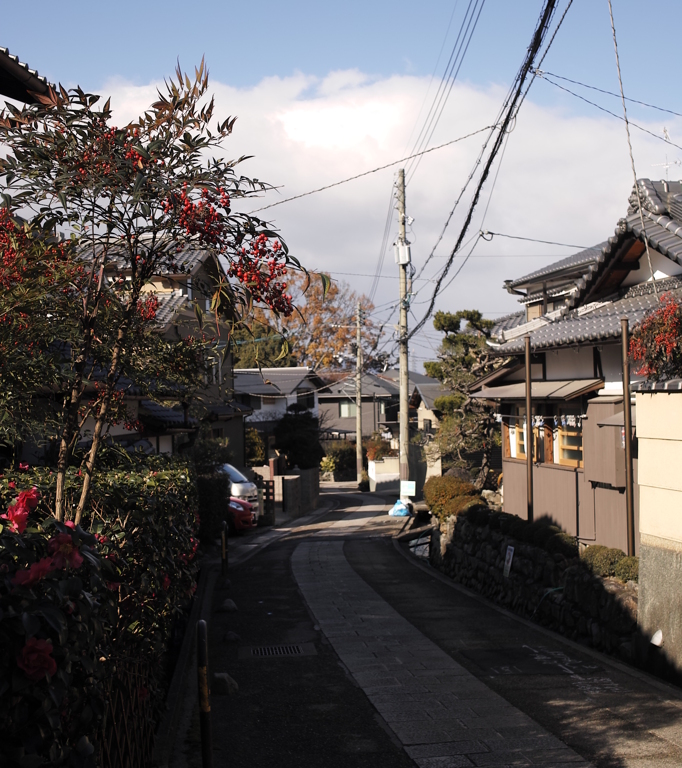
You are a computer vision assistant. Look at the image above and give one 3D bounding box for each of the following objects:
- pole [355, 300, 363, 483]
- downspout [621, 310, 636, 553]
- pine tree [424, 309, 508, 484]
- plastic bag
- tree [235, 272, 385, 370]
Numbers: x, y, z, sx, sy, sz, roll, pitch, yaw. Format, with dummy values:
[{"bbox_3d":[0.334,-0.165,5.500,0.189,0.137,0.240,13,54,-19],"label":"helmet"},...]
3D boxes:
[{"bbox_3d":[1.031,0.530,65.000,0.340,10.300,0.340,-1,-1,0],"label":"pole"},{"bbox_3d":[3.443,0.654,14.000,0.085,2.930,0.085,-1,-1,-11],"label":"downspout"},{"bbox_3d":[2.584,0.278,24.000,1.750,3.650,1.750,-1,-1,-10],"label":"pine tree"},{"bbox_3d":[1.862,3.898,36.800,0.660,0.540,0.540,-1,-1,0],"label":"plastic bag"},{"bbox_3d":[-2.227,-1.019,88.000,11.000,14.000,10.500,-1,-1,0],"label":"tree"}]

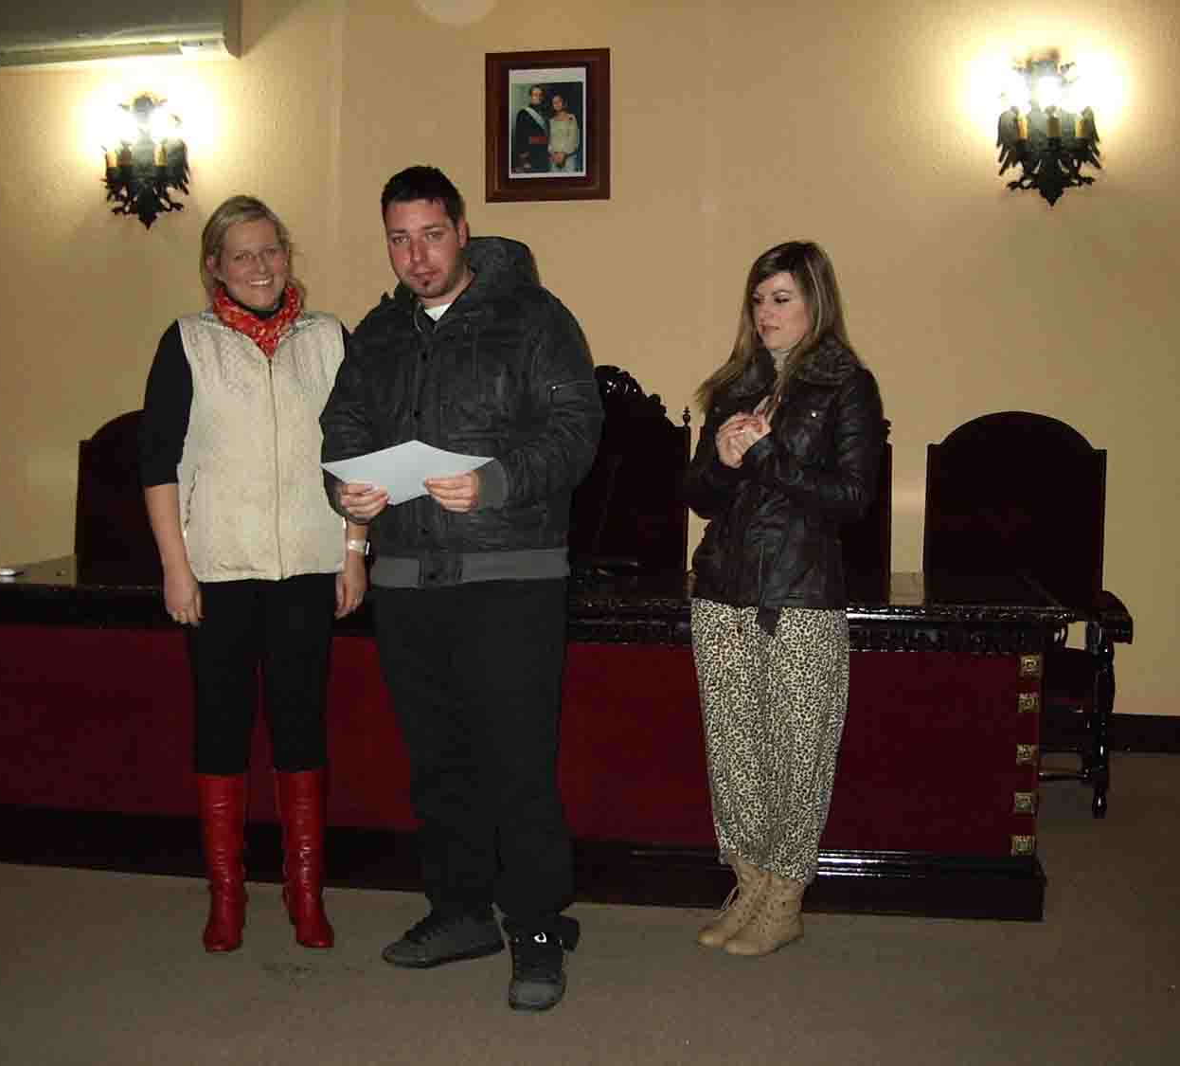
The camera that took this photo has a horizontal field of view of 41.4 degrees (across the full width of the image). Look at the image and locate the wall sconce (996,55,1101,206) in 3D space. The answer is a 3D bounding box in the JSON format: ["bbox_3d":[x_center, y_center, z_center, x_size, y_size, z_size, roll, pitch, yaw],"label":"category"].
[{"bbox_3d":[1.651,-1.445,5.610,0.360,0.535,0.200,1,4,10],"label":"wall sconce"}]

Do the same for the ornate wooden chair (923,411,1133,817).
[{"bbox_3d":[1.421,0.228,5.164,0.660,1.270,0.640,1,4,11],"label":"ornate wooden chair"}]

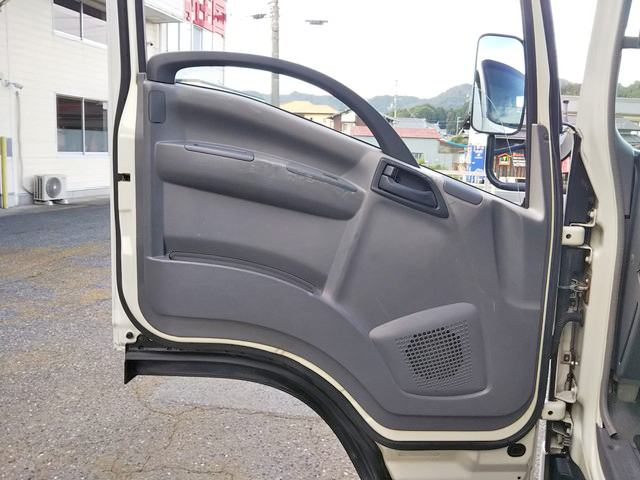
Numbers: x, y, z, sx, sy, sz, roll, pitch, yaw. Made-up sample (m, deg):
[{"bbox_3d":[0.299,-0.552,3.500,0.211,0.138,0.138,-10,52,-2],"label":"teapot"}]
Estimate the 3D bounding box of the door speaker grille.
[{"bbox_3d":[0.259,0.263,1.265,0.172,0.152,0.030,-6,10,-2],"label":"door speaker grille"}]

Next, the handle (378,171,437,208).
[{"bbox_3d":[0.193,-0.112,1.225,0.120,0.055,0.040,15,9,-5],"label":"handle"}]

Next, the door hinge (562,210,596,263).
[{"bbox_3d":[0.612,-0.011,1.310,0.070,0.120,0.060,1,10,0],"label":"door hinge"}]

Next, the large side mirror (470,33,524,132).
[{"bbox_3d":[0.597,-0.519,1.850,0.185,0.330,0.080,0,10,-6],"label":"large side mirror"}]

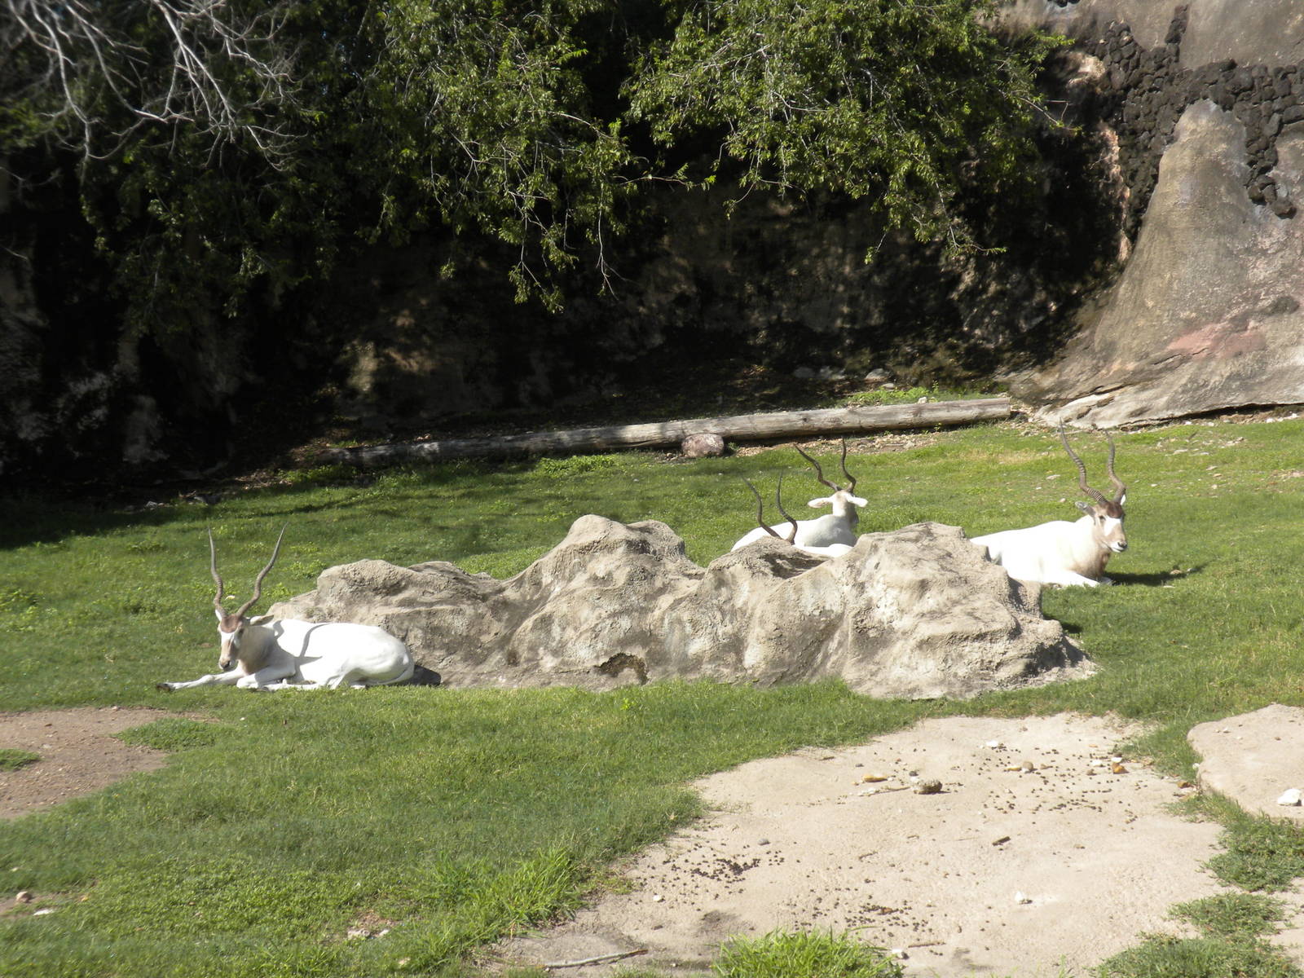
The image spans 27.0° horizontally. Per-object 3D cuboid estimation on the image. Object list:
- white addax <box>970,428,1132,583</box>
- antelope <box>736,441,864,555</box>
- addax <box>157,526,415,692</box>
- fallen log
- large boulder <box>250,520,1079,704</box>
[{"bbox_3d":[3.074,0.149,21.400,1.400,1.200,0.600,4,11,20],"label":"white addax"},{"bbox_3d":[1.183,0.135,21.800,1.280,1.020,0.600,-8,13,-39],"label":"antelope"},{"bbox_3d":[-2.566,0.846,19.000,1.720,1.100,0.650,-3,10,-15],"label":"addax"},{"bbox_3d":[0.241,-0.552,26.400,6.926,0.250,0.250,-4,11,-13],"label":"fallen log"},{"bbox_3d":[0.200,0.740,19.750,5.950,1.080,2.200,0,10,0],"label":"large boulder"}]

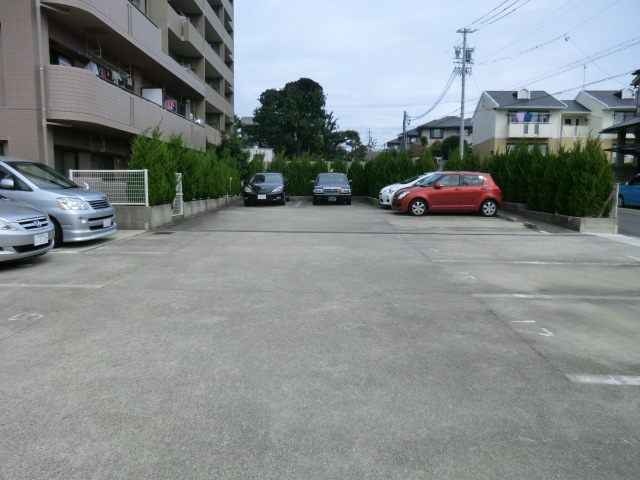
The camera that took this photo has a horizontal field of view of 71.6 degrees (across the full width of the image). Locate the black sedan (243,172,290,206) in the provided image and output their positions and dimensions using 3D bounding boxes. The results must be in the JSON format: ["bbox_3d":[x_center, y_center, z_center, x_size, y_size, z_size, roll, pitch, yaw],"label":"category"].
[{"bbox_3d":[-2.390,-2.360,20.700,1.810,1.460,4.830,0,7,-1],"label":"black sedan"}]

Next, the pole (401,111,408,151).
[{"bbox_3d":[8.600,-9.950,45.000,0.700,6.600,0.450,0,7,0],"label":"pole"}]

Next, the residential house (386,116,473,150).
[{"bbox_3d":[13.600,-11.800,55.000,10.000,7.000,8.500,0,7,0],"label":"residential house"}]

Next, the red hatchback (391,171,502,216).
[{"bbox_3d":[4.330,-1.650,15.450,3.700,1.510,1.690,0,7,2],"label":"red hatchback"}]

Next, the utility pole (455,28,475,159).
[{"bbox_3d":[11.750,-11.600,36.300,1.600,11.200,1.100,0,7,0],"label":"utility pole"}]

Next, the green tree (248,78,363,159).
[{"bbox_3d":[-1.500,-12.100,46.000,10.800,9.400,9.000,0,7,0],"label":"green tree"}]

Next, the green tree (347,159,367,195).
[{"bbox_3d":[2.170,-3.560,25.600,1.050,2.150,1.000,0,7,0],"label":"green tree"}]

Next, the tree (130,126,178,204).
[{"bbox_3d":[-4.680,-2.060,12.300,1.250,2.200,1.250,0,7,0],"label":"tree"}]

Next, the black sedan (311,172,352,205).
[{"bbox_3d":[0.570,-2.480,21.300,1.700,1.480,4.690,0,7,0],"label":"black sedan"}]

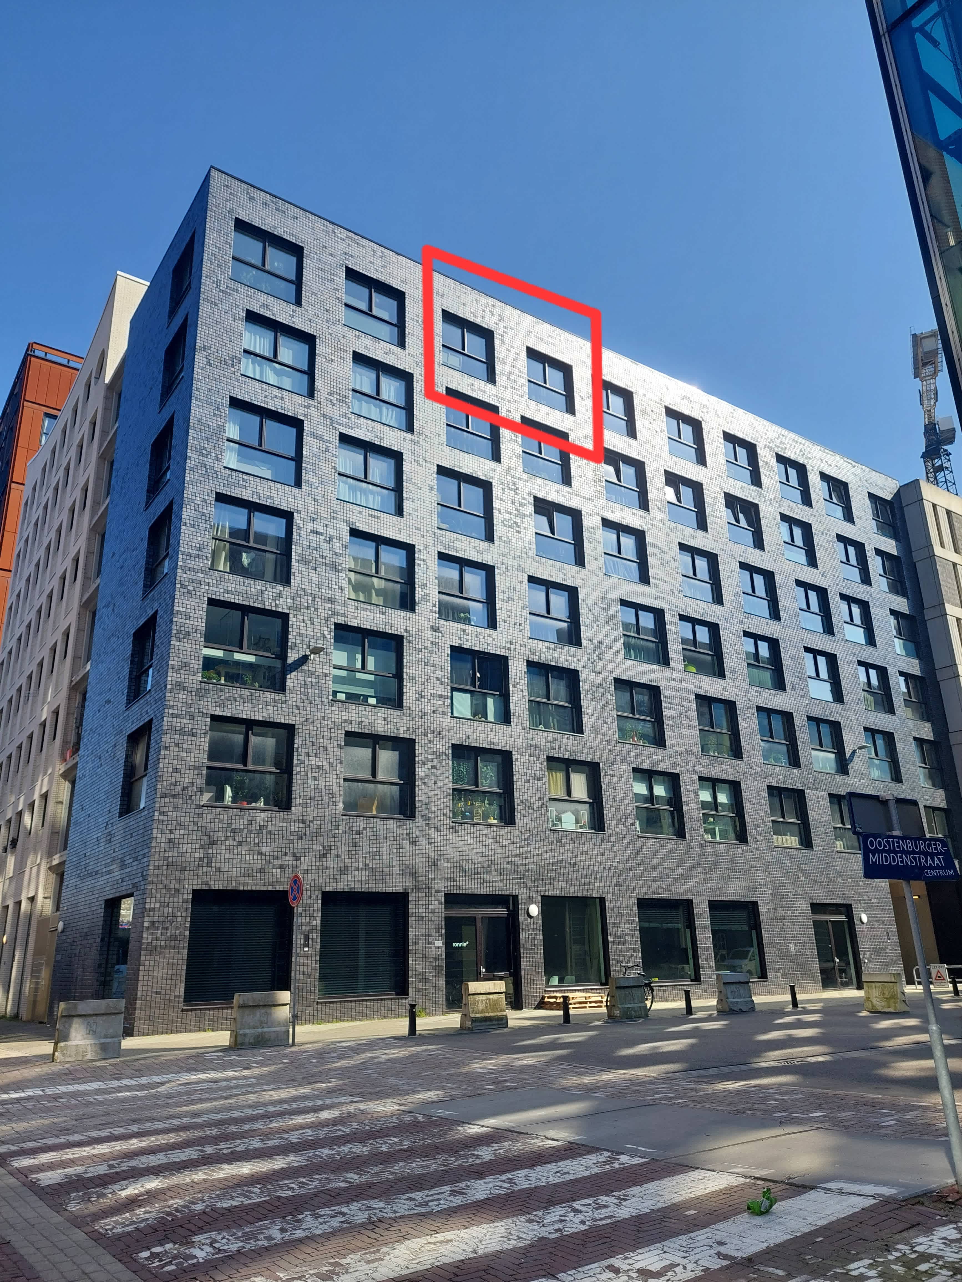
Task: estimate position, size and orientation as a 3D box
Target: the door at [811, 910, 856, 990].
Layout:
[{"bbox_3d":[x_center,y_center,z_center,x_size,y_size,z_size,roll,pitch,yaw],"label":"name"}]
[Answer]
[{"bbox_3d":[12.916,11.316,34.085,2.400,2.850,0.200,12,-22,-33],"label":"door"}]

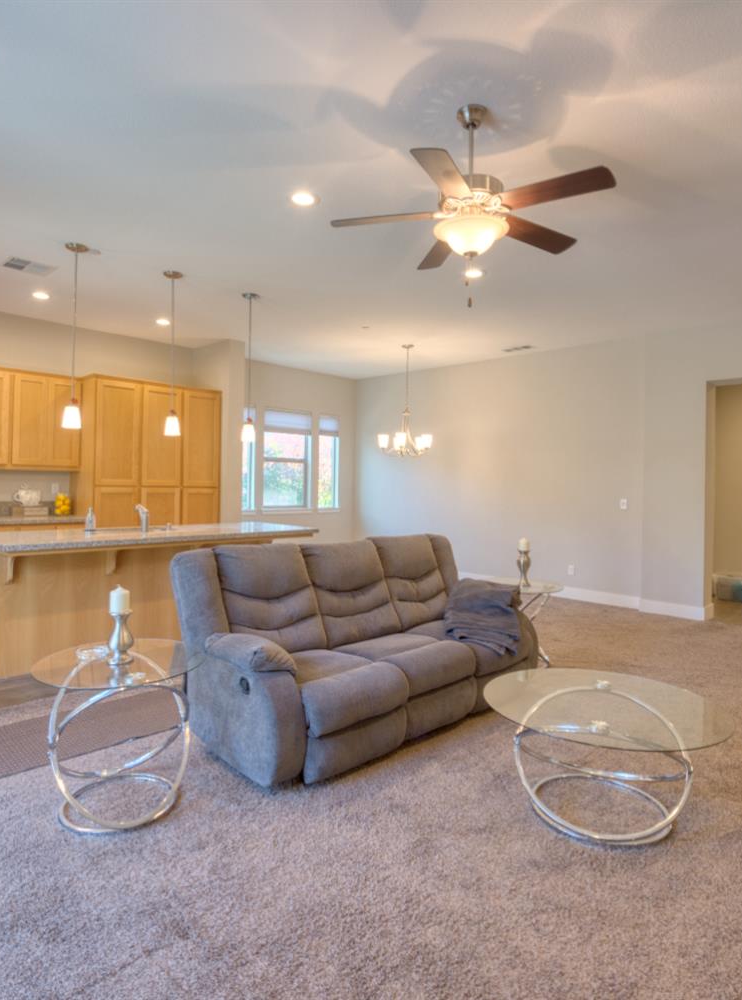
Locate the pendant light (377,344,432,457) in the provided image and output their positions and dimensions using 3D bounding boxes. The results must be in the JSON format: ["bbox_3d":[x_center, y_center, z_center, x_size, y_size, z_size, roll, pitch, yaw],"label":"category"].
[{"bbox_3d":[0.456,-1.236,7.254,0.680,1.360,0.680,1,1,0],"label":"pendant light"}]

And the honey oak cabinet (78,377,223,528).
[{"bbox_3d":[-2.673,-0.106,7.016,0.650,2.490,1.540,1,1,45],"label":"honey oak cabinet"}]

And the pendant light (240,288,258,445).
[{"bbox_3d":[-1.125,-1.213,5.374,0.135,1.350,0.135,1,1,0],"label":"pendant light"}]

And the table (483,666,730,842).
[{"bbox_3d":[0.912,1.020,2.321,0.900,0.435,0.900,1,1,45],"label":"table"}]

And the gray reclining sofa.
[{"bbox_3d":[0.044,0.729,3.488,2.120,0.970,1.000,0,1,-43],"label":"gray reclining sofa"}]

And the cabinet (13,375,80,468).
[{"bbox_3d":[-3.567,-0.827,6.339,0.330,1.030,0.680,1,1,45],"label":"cabinet"}]

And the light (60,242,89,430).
[{"bbox_3d":[-2.217,-1.204,4.383,0.150,1.360,0.150,1,1,45],"label":"light"}]

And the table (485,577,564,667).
[{"bbox_3d":[1.113,0.934,4.395,0.650,0.590,0.650,1,1,0],"label":"table"}]

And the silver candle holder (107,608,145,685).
[{"bbox_3d":[-1.011,0.549,2.353,0.100,0.197,0.100,0,2,-44],"label":"silver candle holder"}]

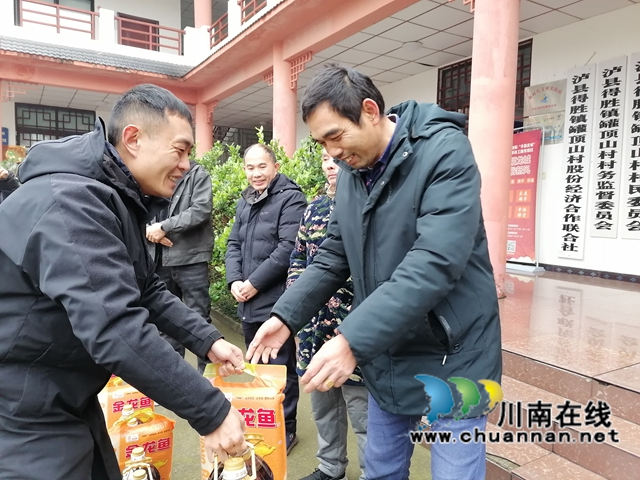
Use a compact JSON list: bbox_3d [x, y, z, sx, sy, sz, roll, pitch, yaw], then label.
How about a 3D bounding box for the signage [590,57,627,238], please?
[{"bbox_3d":[3.483,-1.090,6.014,0.030,2.134,0.316,-3,6,-34],"label":"signage"}]

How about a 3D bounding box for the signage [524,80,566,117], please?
[{"bbox_3d":[3.012,-1.887,6.672,0.020,0.393,0.605,-3,6,-34],"label":"signage"}]

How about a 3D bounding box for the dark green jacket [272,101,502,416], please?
[{"bbox_3d":[0.192,0.024,1.241,0.550,0.810,0.540,-2,5,-34],"label":"dark green jacket"}]

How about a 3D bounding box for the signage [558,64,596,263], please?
[{"bbox_3d":[3.268,-0.962,6.345,0.030,2.419,0.349,-3,6,-34],"label":"signage"}]

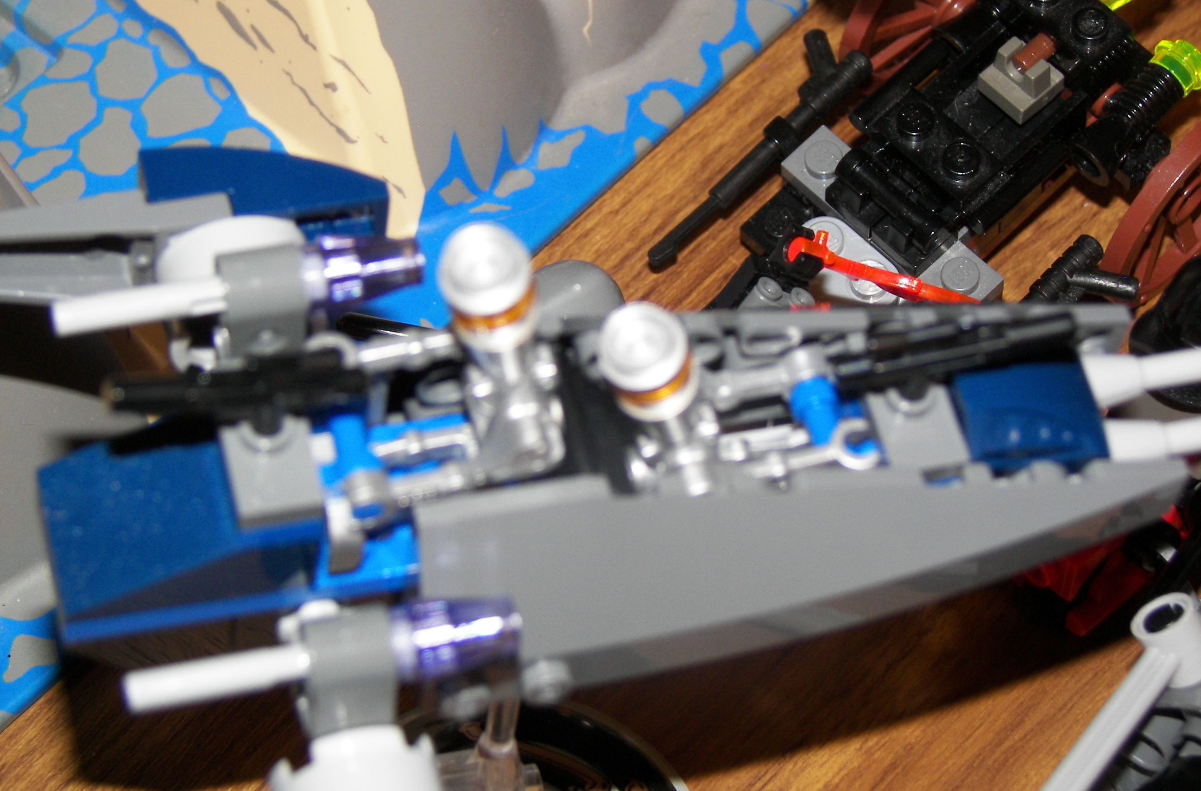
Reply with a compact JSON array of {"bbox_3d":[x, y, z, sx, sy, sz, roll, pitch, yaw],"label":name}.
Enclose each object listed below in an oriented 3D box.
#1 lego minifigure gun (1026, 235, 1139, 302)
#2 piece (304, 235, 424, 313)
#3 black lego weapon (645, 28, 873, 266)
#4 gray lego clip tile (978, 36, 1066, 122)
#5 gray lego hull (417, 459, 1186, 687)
[{"bbox_3d":[0.057,-0.009,0.458,0.025,0.004,0.011,-43,55,-15],"label":"lego minifigure gun"},{"bbox_3d":[-0.023,-0.012,0.350,0.011,0.008,0.008,-6,59,-13],"label":"piece"},{"bbox_3d":[0.018,-0.033,0.472,0.041,0.005,0.011,-43,70,-15],"label":"black lego weapon"},{"bbox_3d":[0.054,-0.041,0.462,0.008,0.008,0.008,-43,70,-15],"label":"gray lego clip tile"},{"bbox_3d":[0.020,0.017,0.361,0.080,0.024,0.010,-4,21,-13],"label":"gray lego hull"}]

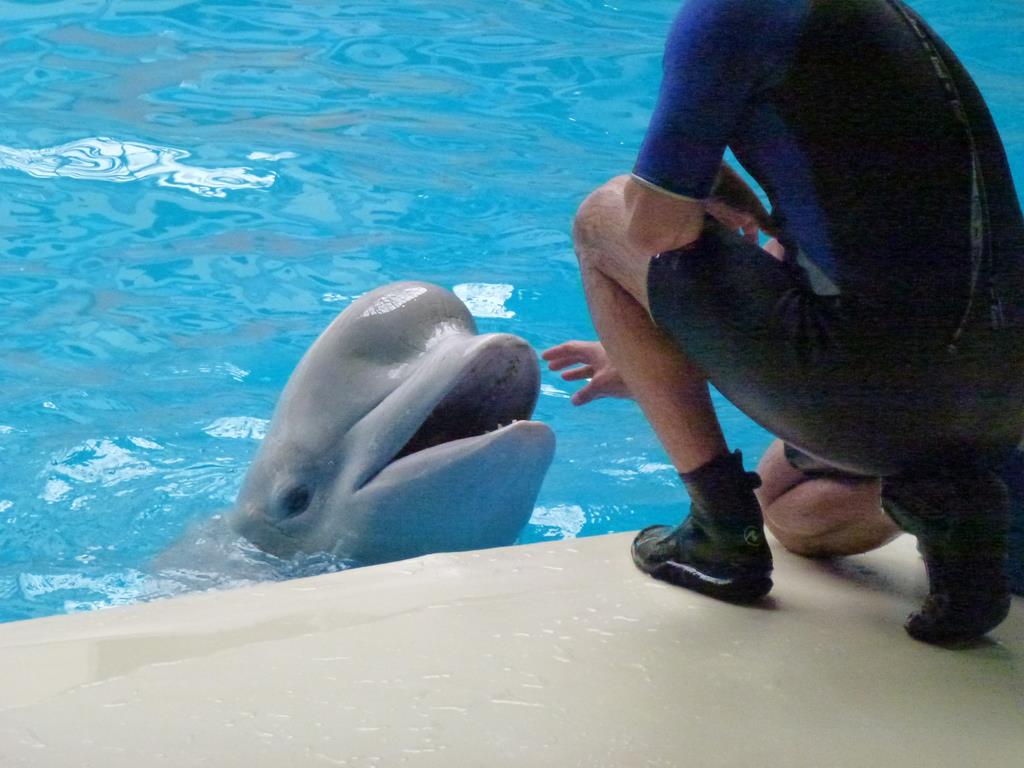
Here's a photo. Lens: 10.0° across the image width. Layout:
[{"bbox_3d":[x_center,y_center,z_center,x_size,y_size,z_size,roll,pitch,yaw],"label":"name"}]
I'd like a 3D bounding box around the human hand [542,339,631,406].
[{"bbox_3d":[0.104,-0.015,6.900,0.150,0.080,0.105,2,13,10],"label":"human hand"}]

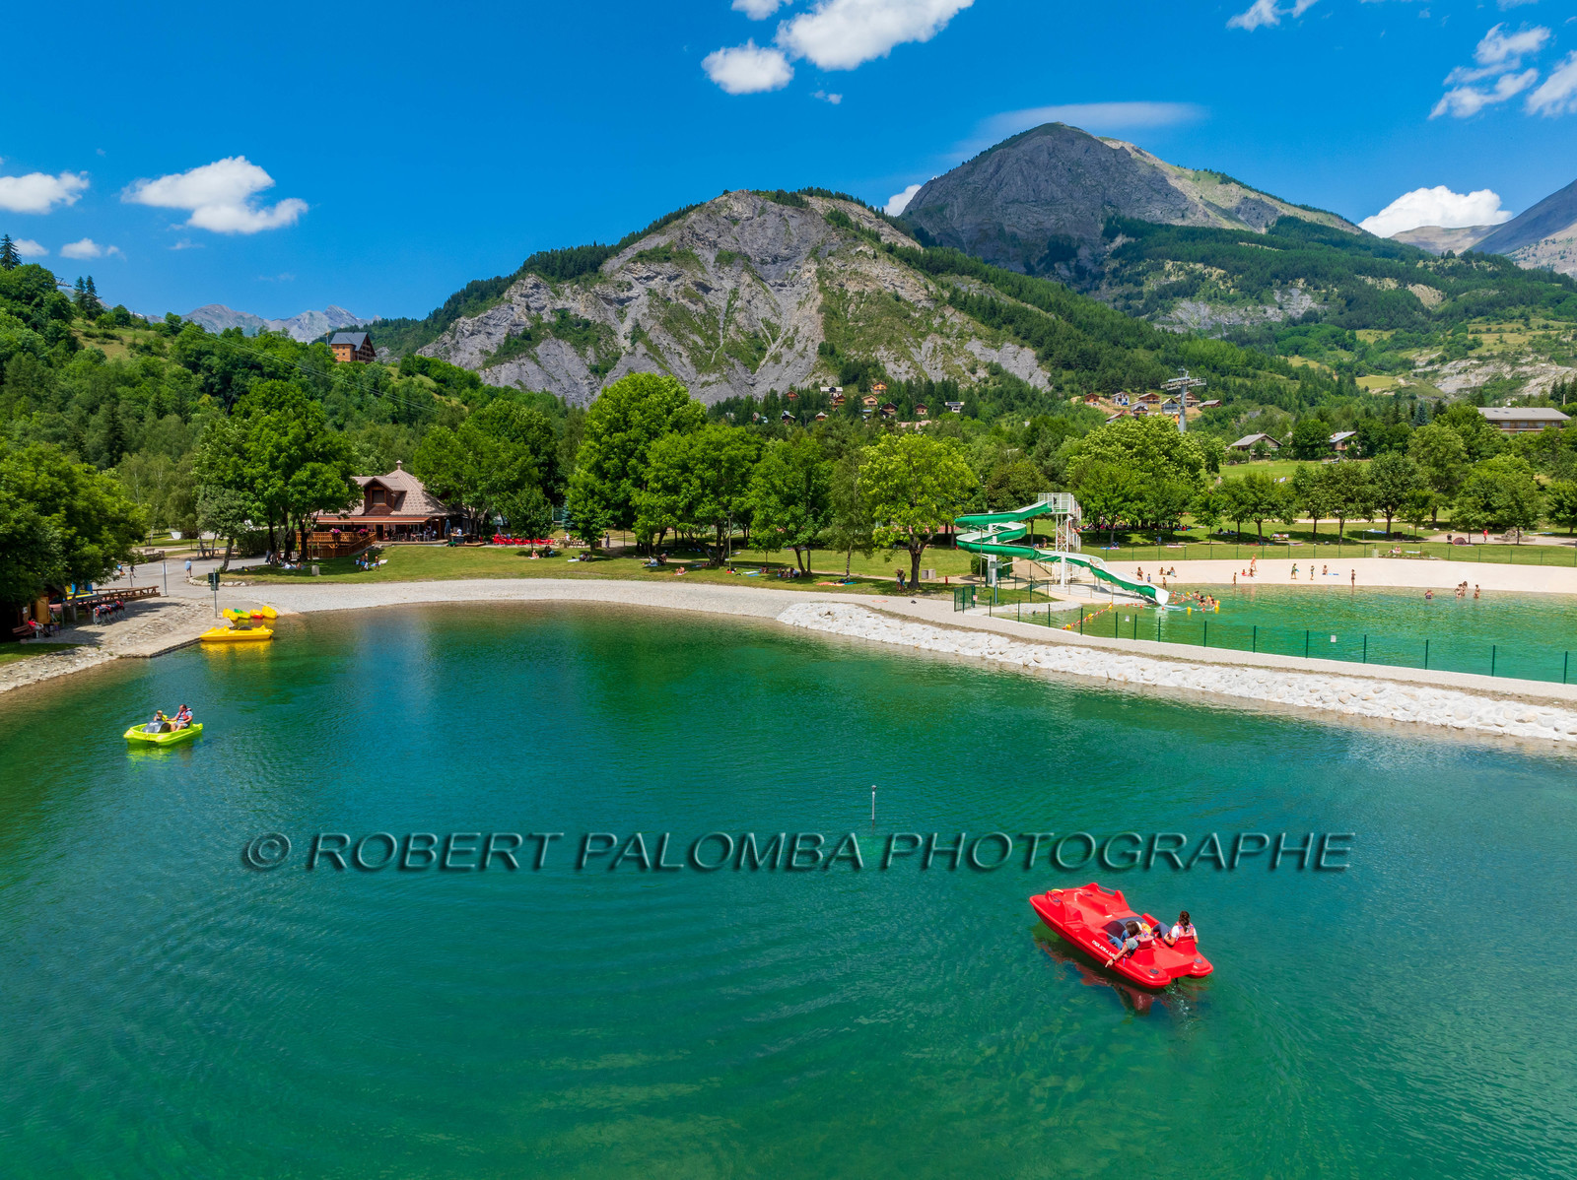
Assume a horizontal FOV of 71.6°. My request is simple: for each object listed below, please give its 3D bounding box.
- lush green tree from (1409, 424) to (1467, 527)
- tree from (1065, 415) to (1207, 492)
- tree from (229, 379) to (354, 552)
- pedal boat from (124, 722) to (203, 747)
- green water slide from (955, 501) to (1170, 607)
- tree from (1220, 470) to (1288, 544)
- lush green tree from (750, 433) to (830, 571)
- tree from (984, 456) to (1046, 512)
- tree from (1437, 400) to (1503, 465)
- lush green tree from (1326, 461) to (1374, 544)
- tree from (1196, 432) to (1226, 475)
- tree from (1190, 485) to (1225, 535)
[{"bbox_3d":[94.657,-16.754,159.152,8.970,15.000,8.790,0,5,0],"label":"lush green tree"},{"bbox_3d":[47.784,-16.133,149.348,19.600,15.576,18.000,0,5,0],"label":"tree"},{"bbox_3d":[-51.960,-12.449,114.356,13.540,18.340,13.270,0,5,0],"label":"tree"},{"bbox_3d":[-22.750,5.042,39.981,1.550,0.700,2.550,1,5,16],"label":"pedal boat"},{"bbox_3d":[22.900,-3.655,87.702,12.500,7.900,19.000,-2,5,-25],"label":"green water slide"},{"bbox_3d":[58.360,-10.090,136.000,8.100,9.100,7.800,0,5,0],"label":"tree"},{"bbox_3d":[0.223,-7.627,98.467,7.600,12.731,7.200,0,5,0],"label":"lush green tree"},{"bbox_3d":[26.555,-10.503,128.000,7.360,10.360,7.360,0,5,0],"label":"tree"},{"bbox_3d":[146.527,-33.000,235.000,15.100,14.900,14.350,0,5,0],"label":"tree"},{"bbox_3d":[62.903,-9.769,122.613,5.670,9.310,5.550,0,5,0],"label":"lush green tree"},{"bbox_3d":[82.217,-26.485,213.523,6.740,8.370,6.610,0,5,0],"label":"tree"},{"bbox_3d":[49.526,-9.021,129.000,4.360,6.860,4.360,0,5,0],"label":"tree"}]

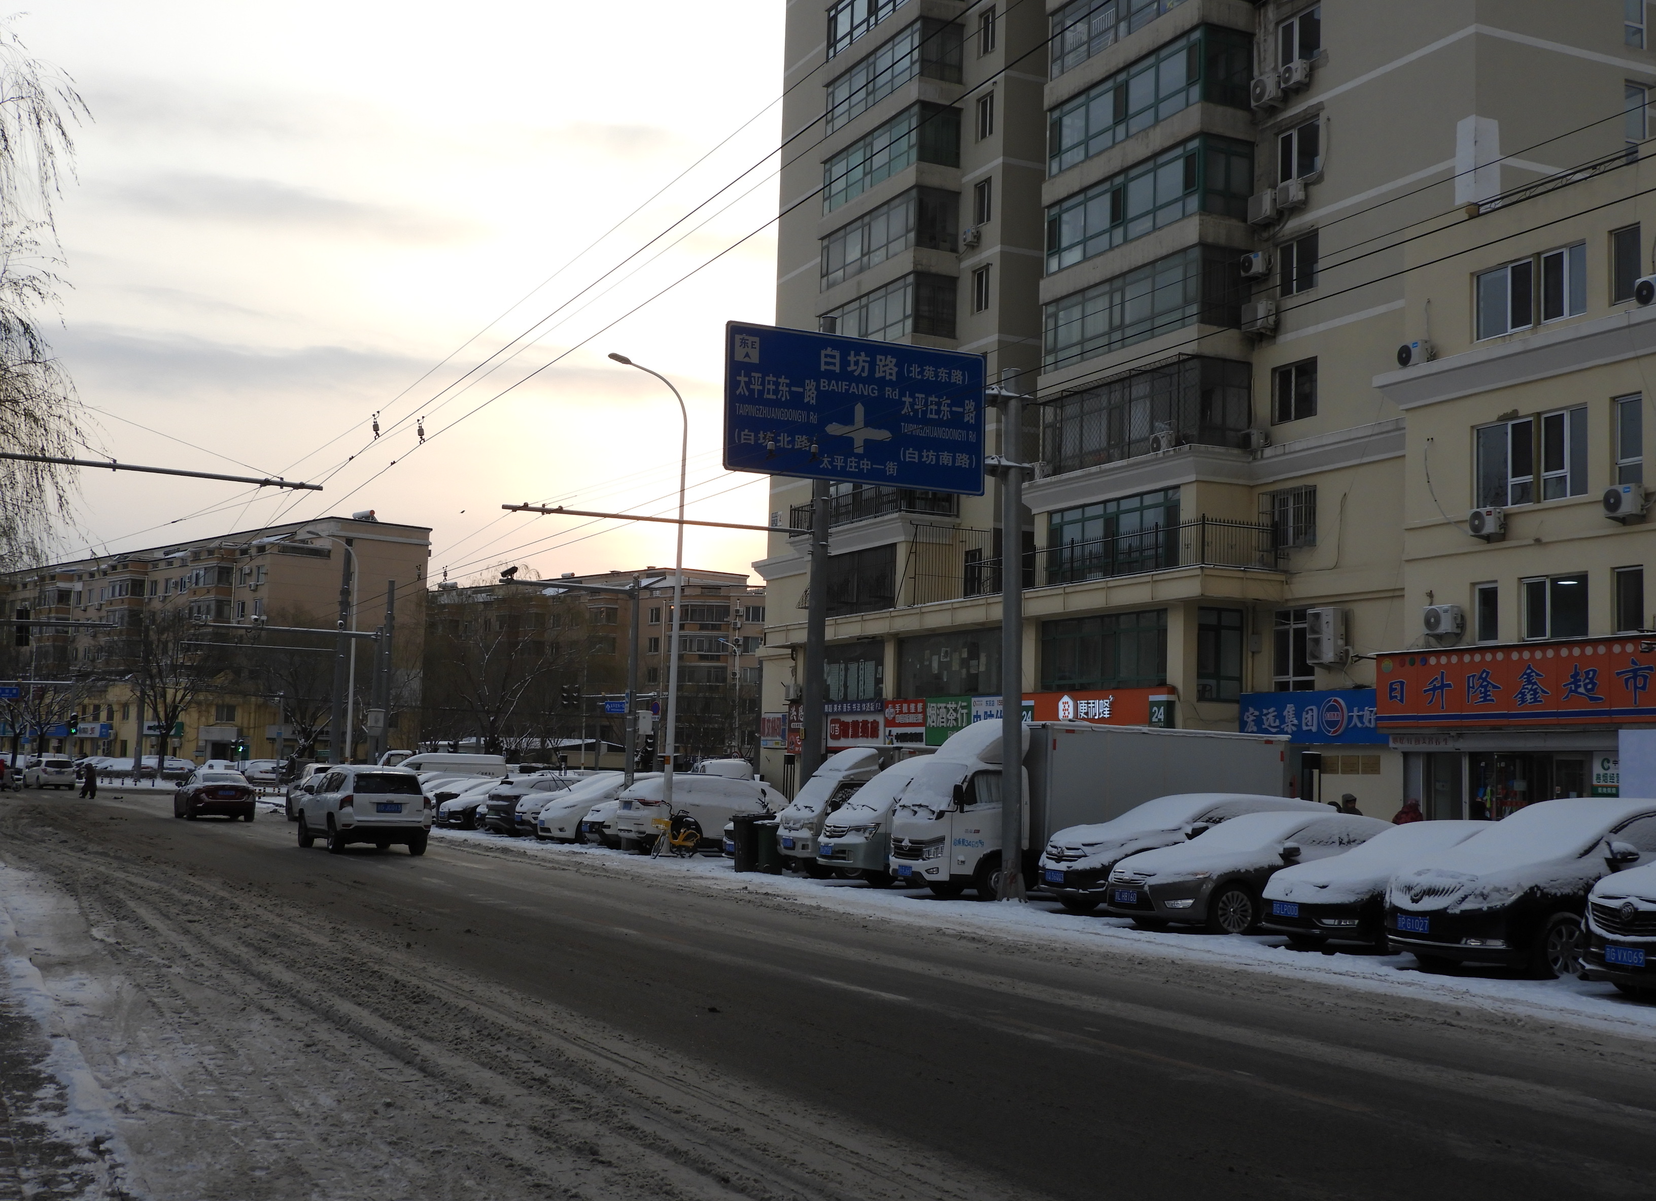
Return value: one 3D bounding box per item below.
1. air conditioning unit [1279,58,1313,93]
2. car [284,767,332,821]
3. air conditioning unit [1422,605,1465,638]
[{"bbox_3d":[11.554,-12.956,47.280,0.310,0.597,0.756,4,-6,-25],"label":"air conditioning unit"},{"bbox_3d":[-12.838,5.124,50.022,1.820,1.620,4.500,4,-6,-25],"label":"car"},{"bbox_3d":[12.242,0.404,38.077,0.300,0.550,0.770,4,-6,-25],"label":"air conditioning unit"}]

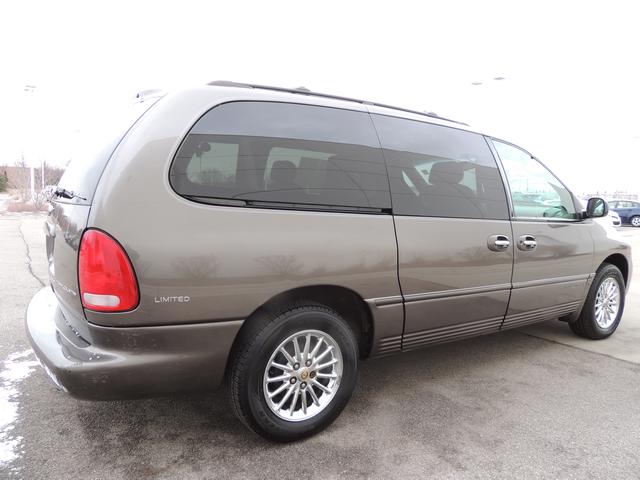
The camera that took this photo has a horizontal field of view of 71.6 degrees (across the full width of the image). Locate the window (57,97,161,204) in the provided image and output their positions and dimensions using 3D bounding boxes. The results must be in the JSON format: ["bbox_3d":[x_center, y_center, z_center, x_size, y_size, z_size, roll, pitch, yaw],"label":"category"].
[{"bbox_3d":[-1.229,-0.435,2.363,0.120,0.560,1.500,37,-16,-30],"label":"window"}]

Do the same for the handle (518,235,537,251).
[{"bbox_3d":[1.390,0.017,2.957,0.200,0.105,0.055,-3,6,-33],"label":"handle"}]

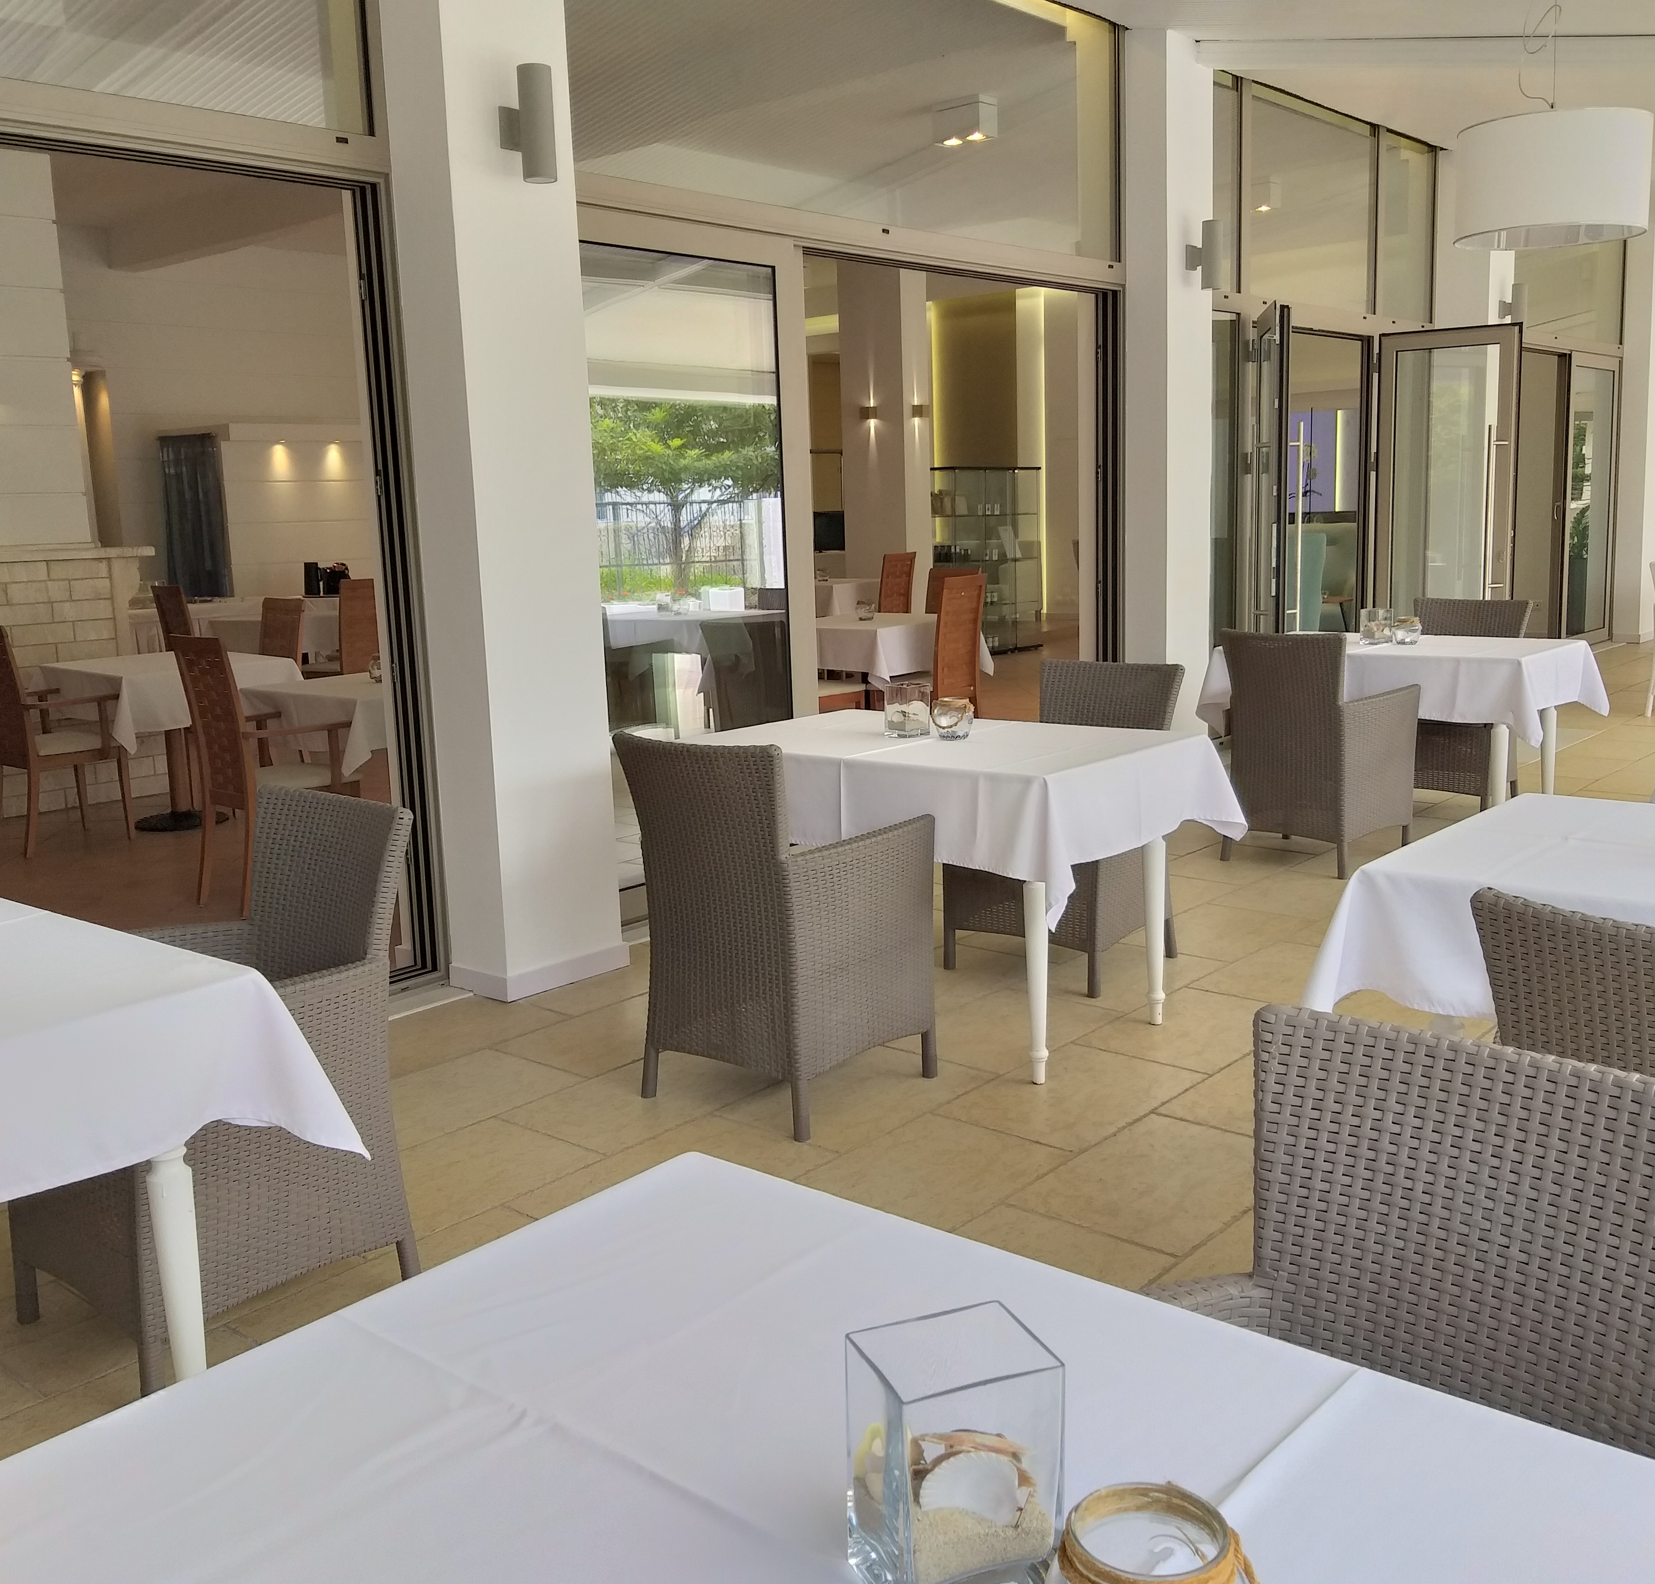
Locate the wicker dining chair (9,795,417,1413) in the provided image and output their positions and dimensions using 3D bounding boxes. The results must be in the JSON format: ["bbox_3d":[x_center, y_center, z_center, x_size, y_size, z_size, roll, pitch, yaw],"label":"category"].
[{"bbox_3d":[-1.068,0.486,2.736,0.535,0.880,0.565,7,13,42],"label":"wicker dining chair"}]

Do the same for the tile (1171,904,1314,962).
[{"bbox_3d":[1.249,0.452,5.068,0.400,0.010,0.600,7,13,41],"label":"tile"}]

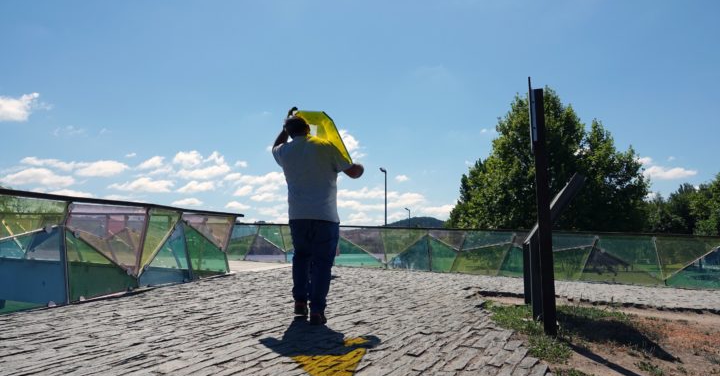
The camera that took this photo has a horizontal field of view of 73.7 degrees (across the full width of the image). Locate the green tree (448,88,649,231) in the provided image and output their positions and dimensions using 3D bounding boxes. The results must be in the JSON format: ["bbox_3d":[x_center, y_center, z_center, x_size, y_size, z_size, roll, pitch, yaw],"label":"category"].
[{"bbox_3d":[12.866,-0.787,32.762,12.500,12.004,10.500,-3,-8,22],"label":"green tree"}]

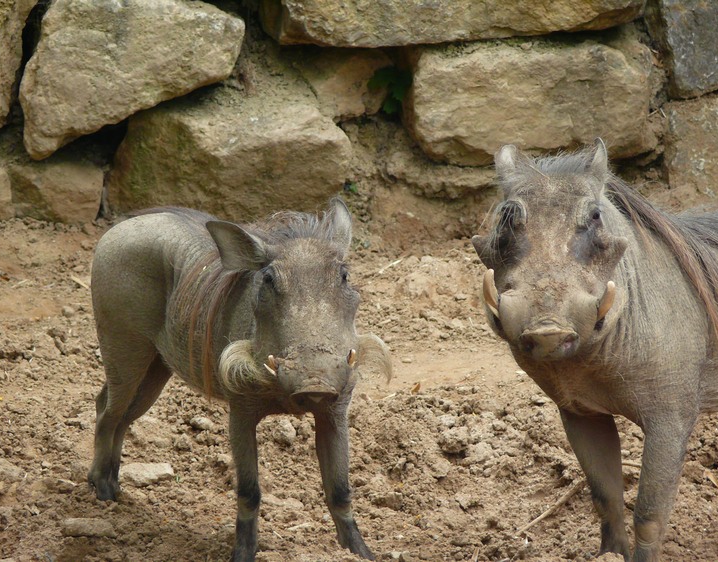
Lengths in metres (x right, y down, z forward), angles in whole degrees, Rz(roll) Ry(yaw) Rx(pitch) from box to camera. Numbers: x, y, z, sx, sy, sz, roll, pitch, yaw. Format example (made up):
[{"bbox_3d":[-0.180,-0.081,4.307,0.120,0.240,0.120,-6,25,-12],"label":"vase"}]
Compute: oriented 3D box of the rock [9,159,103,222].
[{"bbox_3d":[-0.665,-0.198,14.738,0.197,0.124,0.180,0,12,0],"label":"rock"}]

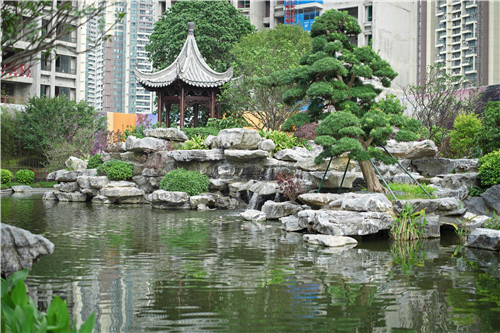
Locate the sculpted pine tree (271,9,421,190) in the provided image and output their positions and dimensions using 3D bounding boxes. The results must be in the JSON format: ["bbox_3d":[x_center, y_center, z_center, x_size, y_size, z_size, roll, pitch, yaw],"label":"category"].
[{"bbox_3d":[2.452,-1.634,19.200,3.671,4.576,3.200,1,0,0],"label":"sculpted pine tree"}]

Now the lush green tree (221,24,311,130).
[{"bbox_3d":[0.894,-4.443,39.000,4.800,5.600,4.500,1,0,0],"label":"lush green tree"}]

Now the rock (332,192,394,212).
[{"bbox_3d":[2.689,0.874,18.414,1.495,0.447,0.950,1,0,8],"label":"rock"}]

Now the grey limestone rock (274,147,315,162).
[{"bbox_3d":[1.515,-0.409,26.000,1.362,0.545,1.000,1,0,0],"label":"grey limestone rock"}]

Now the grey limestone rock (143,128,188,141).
[{"bbox_3d":[-3.693,-1.407,33.573,1.979,0.543,1.100,1,0,-6],"label":"grey limestone rock"}]

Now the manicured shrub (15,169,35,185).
[{"bbox_3d":[-15.061,0.668,51.000,1.270,1.030,1.250,1,0,0],"label":"manicured shrub"}]

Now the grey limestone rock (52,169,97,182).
[{"bbox_3d":[-7.401,0.380,32.200,1.855,0.590,1.250,1,0,0],"label":"grey limestone rock"}]

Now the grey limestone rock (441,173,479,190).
[{"bbox_3d":[6.379,0.464,23.250,1.157,0.506,0.900,1,0,15],"label":"grey limestone rock"}]

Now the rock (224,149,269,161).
[{"bbox_3d":[-0.149,-0.511,32.500,1.870,0.500,1.200,1,0,0],"label":"rock"}]

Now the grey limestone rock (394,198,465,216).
[{"bbox_3d":[4.114,0.940,17.500,1.604,0.363,1.150,1,0,0],"label":"grey limestone rock"}]

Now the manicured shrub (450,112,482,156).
[{"bbox_3d":[7.892,-1.096,27.900,1.206,1.754,1.300,1,0,16],"label":"manicured shrub"}]

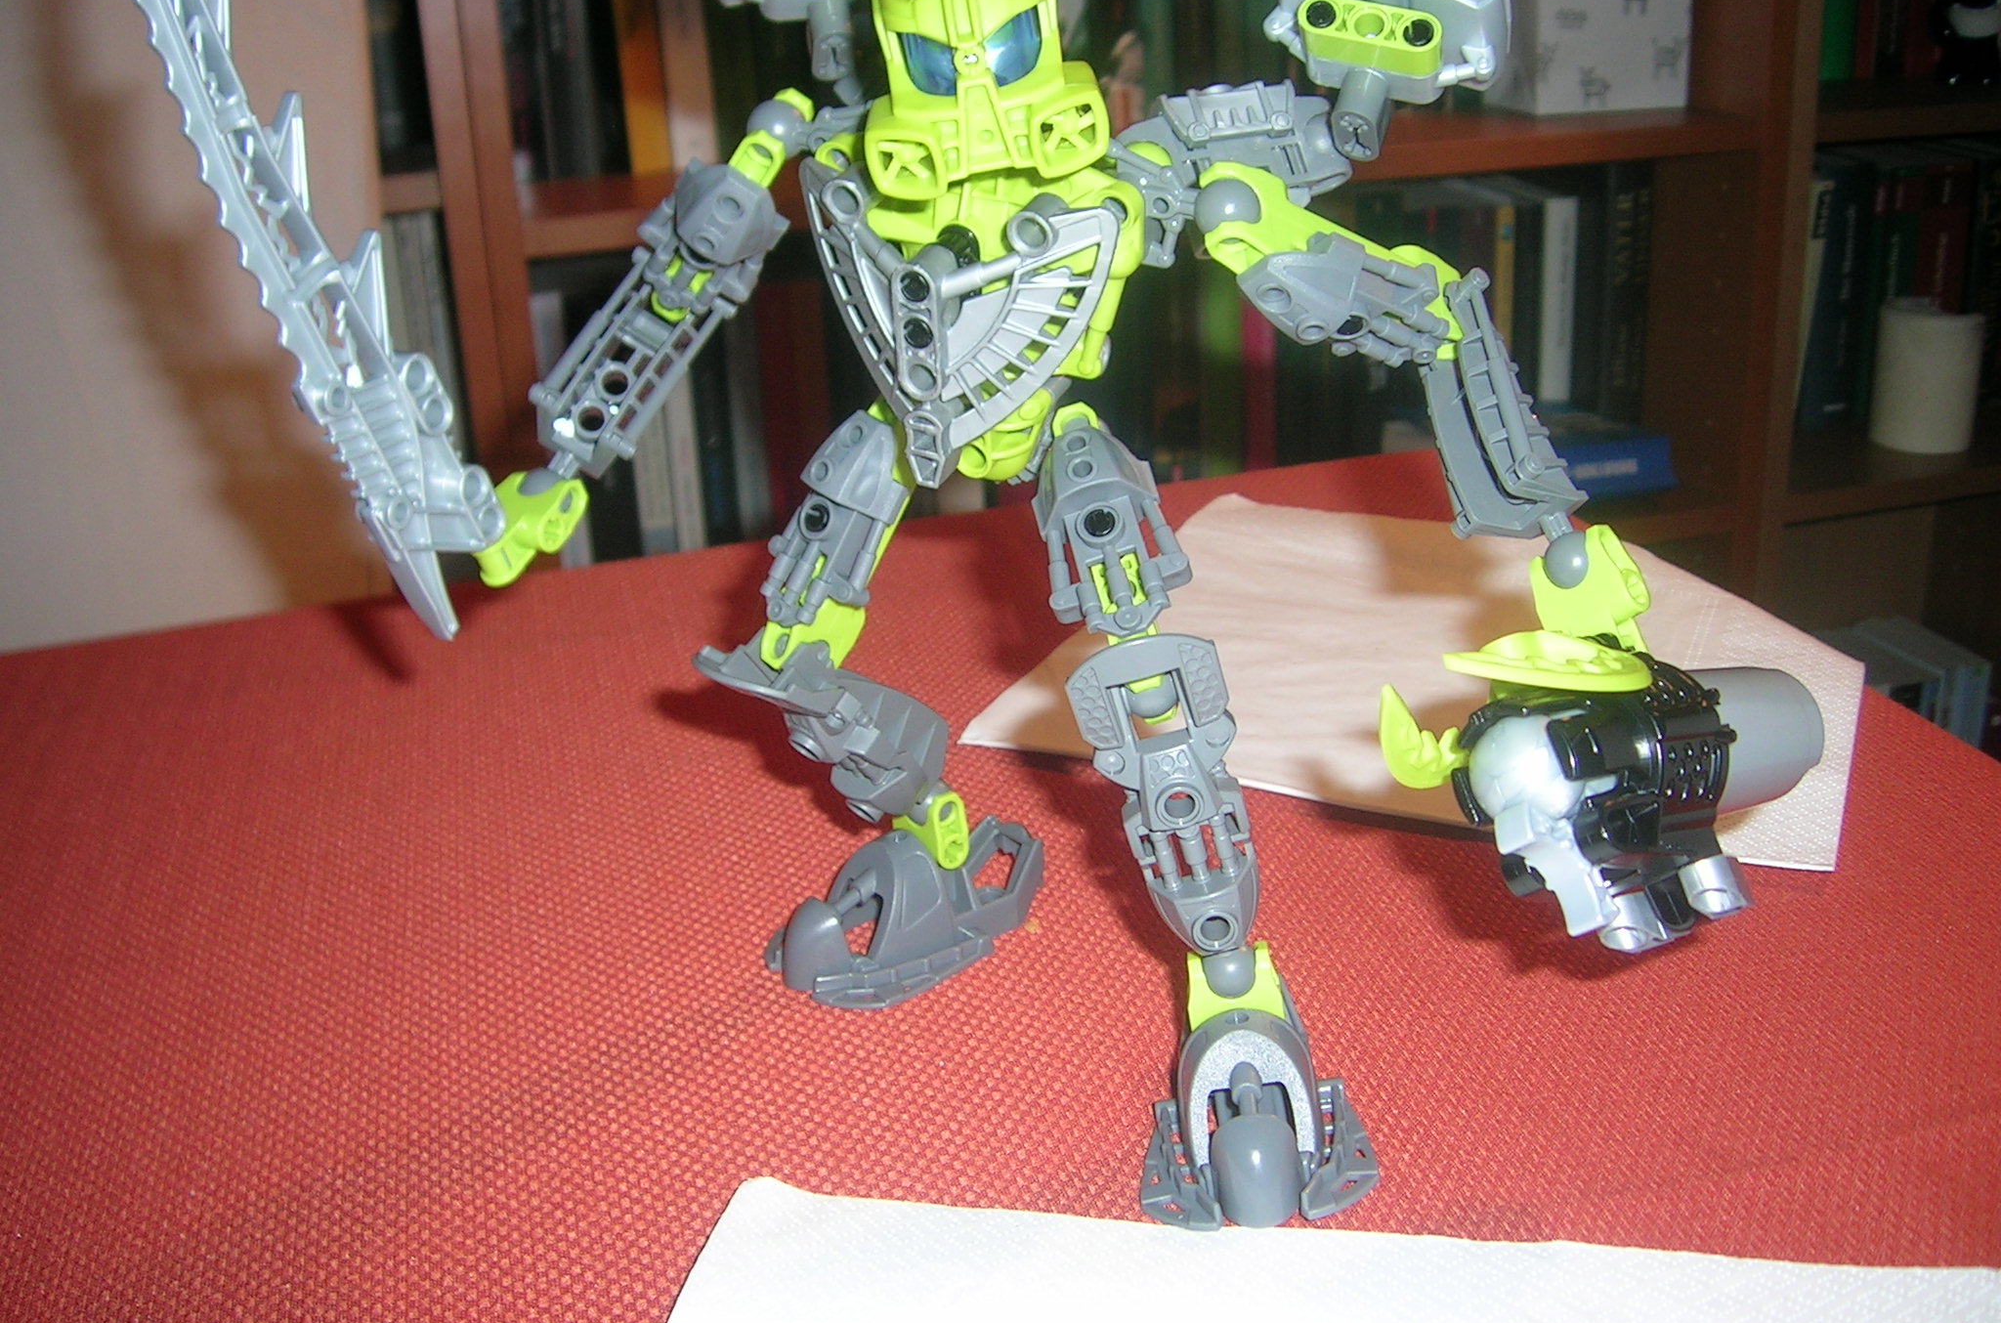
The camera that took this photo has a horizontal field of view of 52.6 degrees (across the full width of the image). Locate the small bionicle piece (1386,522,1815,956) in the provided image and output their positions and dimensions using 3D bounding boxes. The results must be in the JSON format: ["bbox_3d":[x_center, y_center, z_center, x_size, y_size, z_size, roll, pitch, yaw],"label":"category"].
[{"bbox_3d":[0.084,0.011,0.278,0.071,0.055,0.042,-5,19,-41],"label":"small bionicle piece"}]

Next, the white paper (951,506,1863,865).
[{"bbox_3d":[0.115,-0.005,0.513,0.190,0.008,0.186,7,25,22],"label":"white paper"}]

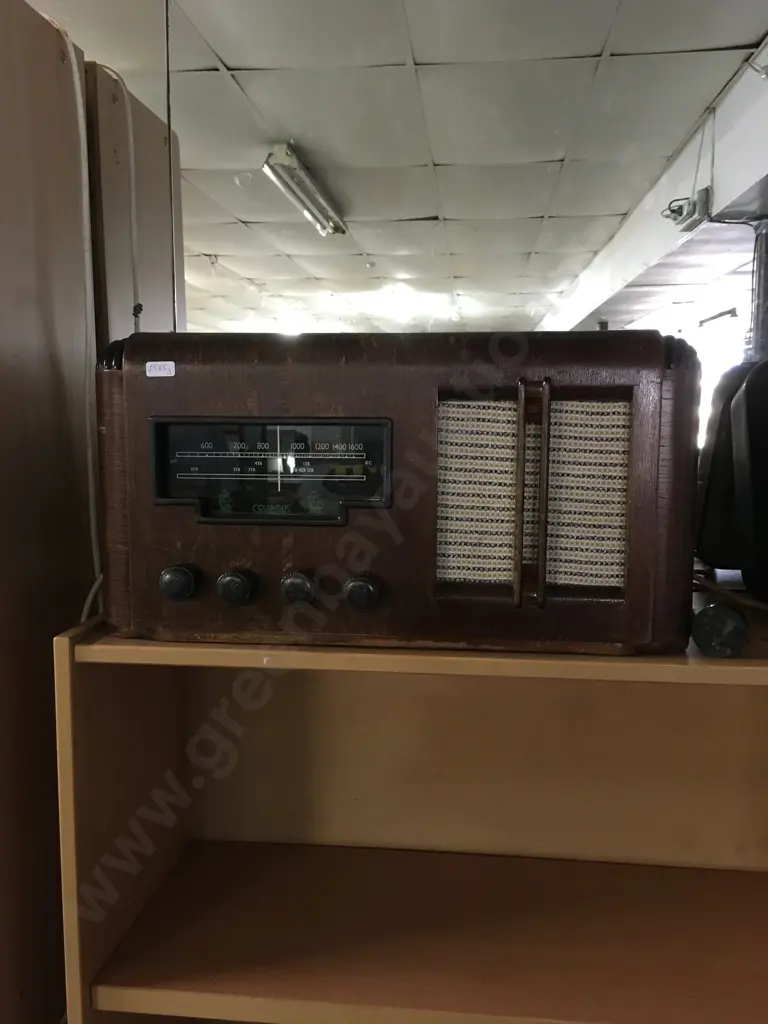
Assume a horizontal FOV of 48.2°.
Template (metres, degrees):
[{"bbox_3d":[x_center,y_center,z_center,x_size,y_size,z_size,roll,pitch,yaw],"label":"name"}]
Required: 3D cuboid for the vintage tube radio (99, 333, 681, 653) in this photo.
[{"bbox_3d":[0.011,-0.032,0.914,0.567,0.297,0.275,1,7,5],"label":"vintage tube radio"}]

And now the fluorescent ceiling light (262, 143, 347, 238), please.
[{"bbox_3d":[-0.358,-1.579,4.322,0.160,0.095,1.540,1,8,6],"label":"fluorescent ceiling light"}]

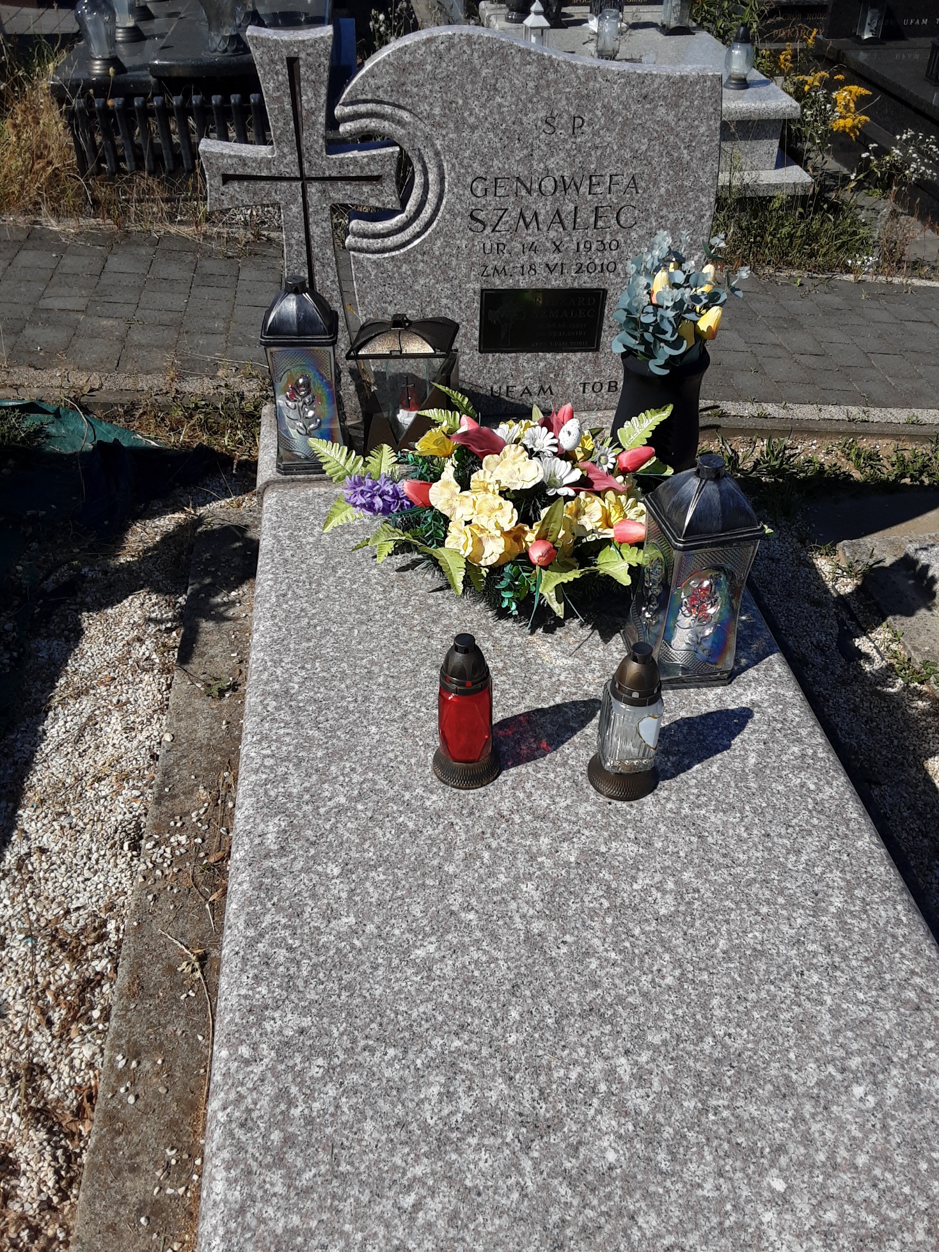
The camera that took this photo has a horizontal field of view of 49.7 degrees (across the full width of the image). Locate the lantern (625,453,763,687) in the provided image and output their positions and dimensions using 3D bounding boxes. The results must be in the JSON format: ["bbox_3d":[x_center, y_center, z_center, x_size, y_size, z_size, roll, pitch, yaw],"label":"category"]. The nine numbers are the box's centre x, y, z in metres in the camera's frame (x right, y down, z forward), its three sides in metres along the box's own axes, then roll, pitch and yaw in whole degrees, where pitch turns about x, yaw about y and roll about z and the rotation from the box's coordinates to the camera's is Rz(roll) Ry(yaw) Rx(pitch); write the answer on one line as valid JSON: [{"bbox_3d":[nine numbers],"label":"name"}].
[{"bbox_3d":[0.322,-0.087,1.452,0.133,0.337,0.133,-7,38,-10],"label":"lantern"}]

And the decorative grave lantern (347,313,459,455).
[{"bbox_3d":[-0.125,-0.474,1.956,0.182,0.257,0.182,3,37,3],"label":"decorative grave lantern"}]

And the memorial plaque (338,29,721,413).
[{"bbox_3d":[0.108,-0.755,1.960,0.698,0.700,0.098,-4,38,-5],"label":"memorial plaque"}]

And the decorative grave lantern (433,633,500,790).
[{"bbox_3d":[-0.003,0.104,1.293,0.087,0.223,0.087,-4,38,-5],"label":"decorative grave lantern"}]

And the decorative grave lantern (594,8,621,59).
[{"bbox_3d":[0.689,-2.953,5.045,0.108,0.204,0.108,-4,38,-5],"label":"decorative grave lantern"}]

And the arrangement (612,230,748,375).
[{"bbox_3d":[0.377,-0.586,1.830,0.235,0.245,0.206,-4,38,-5],"label":"arrangement"}]

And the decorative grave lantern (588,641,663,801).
[{"bbox_3d":[0.208,0.116,1.279,0.091,0.224,0.091,0,37,0],"label":"decorative grave lantern"}]

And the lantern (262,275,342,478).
[{"bbox_3d":[-0.301,-0.459,1.864,0.134,0.341,0.134,-3,38,-4],"label":"lantern"}]

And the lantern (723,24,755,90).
[{"bbox_3d":[1.250,-2.631,4.689,0.132,0.247,0.132,-4,38,-5],"label":"lantern"}]

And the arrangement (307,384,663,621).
[{"bbox_3d":[0.053,-0.249,1.762,0.617,0.216,0.461,-4,38,-5],"label":"arrangement"}]

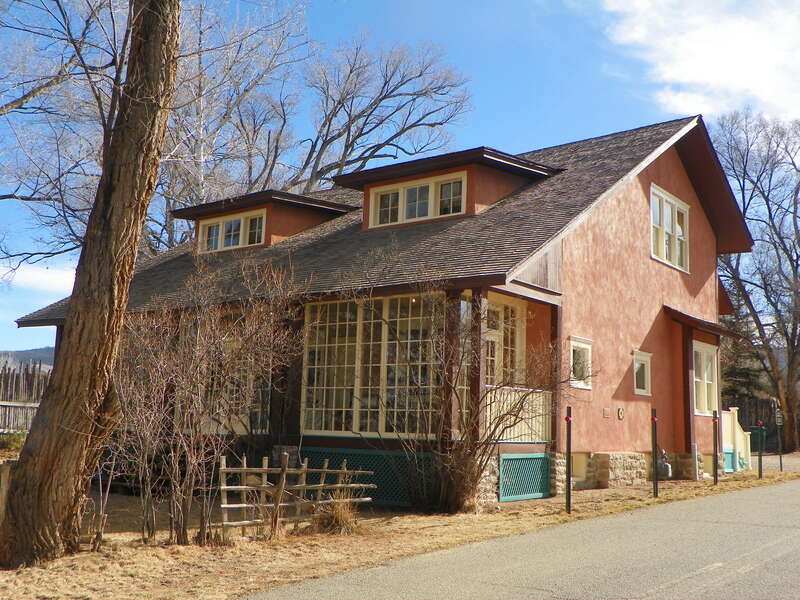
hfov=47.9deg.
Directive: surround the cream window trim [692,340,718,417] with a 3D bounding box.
[{"bbox_3d":[7.377,1.940,21.764,0.120,1.720,1.620,-5,-11,38],"label":"cream window trim"}]

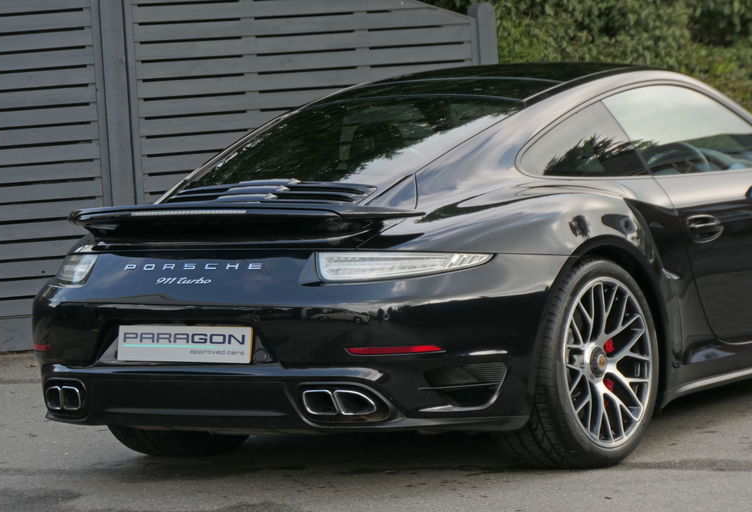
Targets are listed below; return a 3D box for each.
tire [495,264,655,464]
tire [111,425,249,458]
[{"bbox_3d":[0.618,0.339,11.568,0.305,0.685,0.690,-3,3,35],"label":"tire"},{"bbox_3d":[-0.663,0.349,12.459,0.305,0.685,0.690,2,6,35],"label":"tire"}]

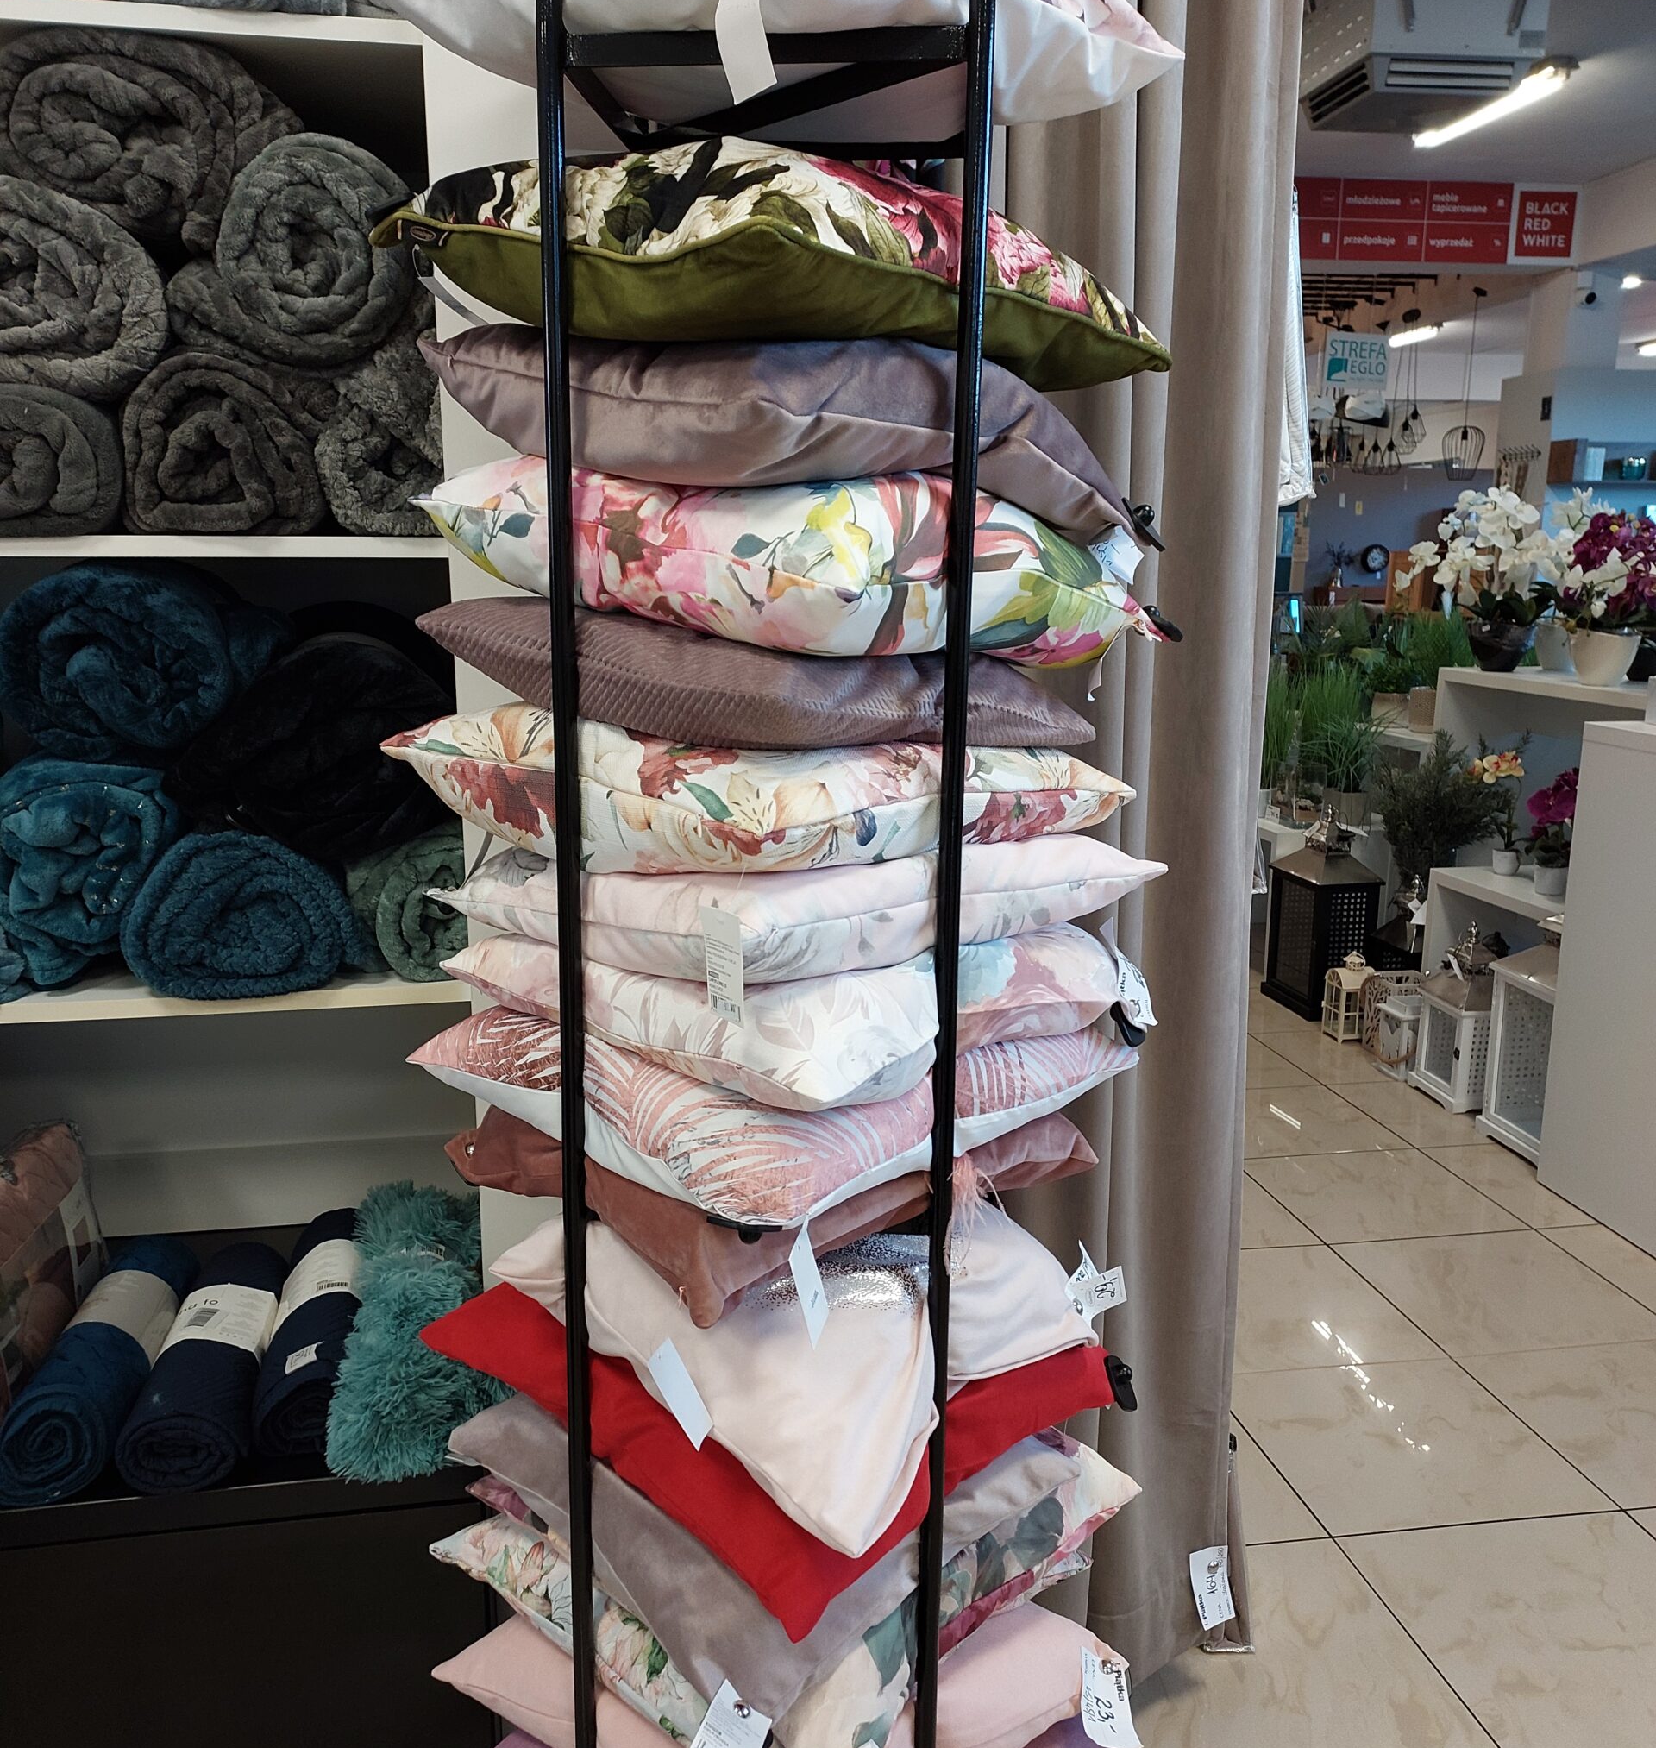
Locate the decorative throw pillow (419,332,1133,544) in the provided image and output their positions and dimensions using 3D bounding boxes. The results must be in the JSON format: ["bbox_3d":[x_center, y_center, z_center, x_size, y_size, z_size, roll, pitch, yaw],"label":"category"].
[{"bbox_3d":[-0.039,-0.333,1.386,0.425,0.140,0.425,13,17,43],"label":"decorative throw pillow"}]

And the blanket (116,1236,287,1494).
[{"bbox_3d":[-0.634,0.496,1.849,0.120,0.100,0.370,-2,12,-8],"label":"blanket"}]

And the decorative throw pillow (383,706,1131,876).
[{"bbox_3d":[-0.056,-0.072,1.393,0.405,0.125,0.405,12,15,40],"label":"decorative throw pillow"}]

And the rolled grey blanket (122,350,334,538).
[{"bbox_3d":[-0.573,-0.424,1.802,0.175,0.156,0.450,-2,12,-10],"label":"rolled grey blanket"}]

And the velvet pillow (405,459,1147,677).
[{"bbox_3d":[-0.028,-0.241,1.380,0.420,0.130,0.420,16,14,34],"label":"velvet pillow"}]

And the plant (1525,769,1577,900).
[{"bbox_3d":[1.798,-0.110,4.387,0.150,0.320,0.170,-10,15,-40],"label":"plant"}]

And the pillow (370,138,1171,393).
[{"bbox_3d":[-0.038,-0.439,1.329,0.430,0.150,0.430,18,15,41],"label":"pillow"}]

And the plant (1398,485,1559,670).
[{"bbox_3d":[1.677,-0.764,4.600,0.330,0.475,0.350,-2,12,-10],"label":"plant"}]

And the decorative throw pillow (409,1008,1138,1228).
[{"bbox_3d":[-0.045,0.157,1.494,0.430,0.125,0.430,13,17,43],"label":"decorative throw pillow"}]

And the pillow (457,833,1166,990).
[{"bbox_3d":[-0.021,0.022,1.413,0.395,0.110,0.395,-11,15,-40],"label":"pillow"}]

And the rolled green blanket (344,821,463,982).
[{"bbox_3d":[-0.411,0.003,1.750,0.130,0.120,0.330,-4,13,-20],"label":"rolled green blanket"}]

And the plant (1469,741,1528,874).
[{"bbox_3d":[1.738,-0.164,4.593,0.105,0.323,0.125,-11,17,-42],"label":"plant"}]

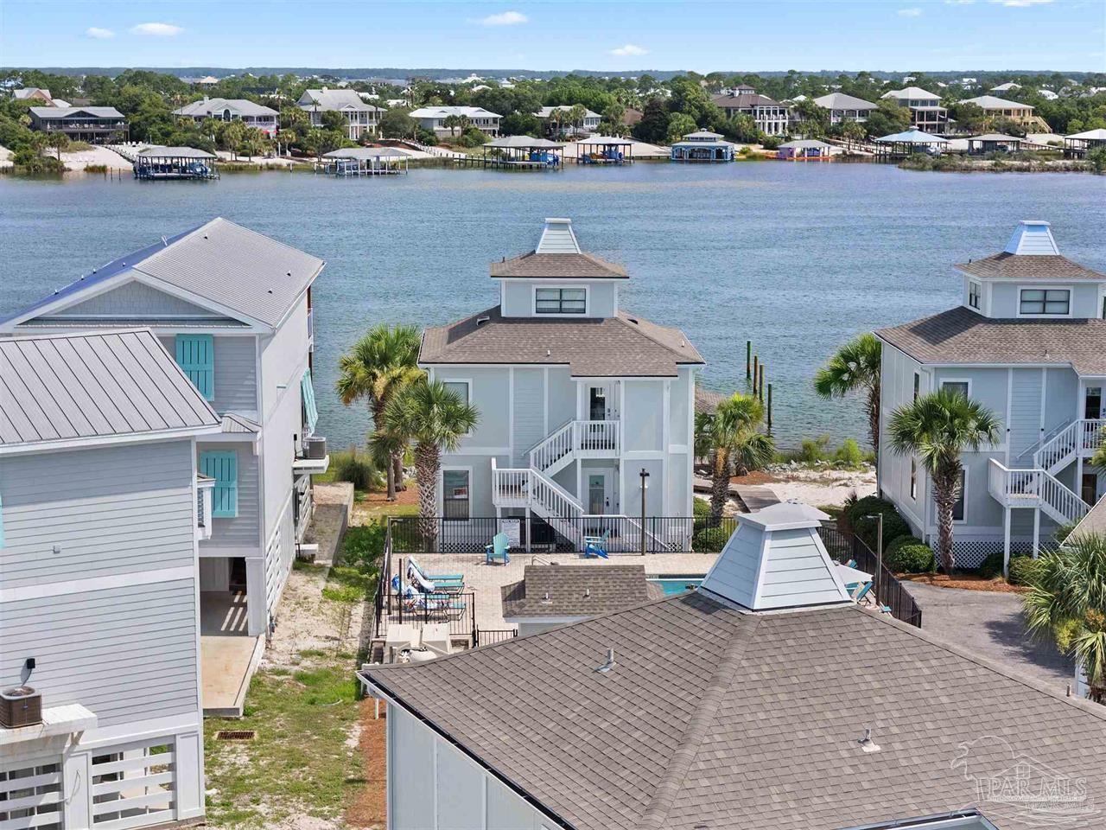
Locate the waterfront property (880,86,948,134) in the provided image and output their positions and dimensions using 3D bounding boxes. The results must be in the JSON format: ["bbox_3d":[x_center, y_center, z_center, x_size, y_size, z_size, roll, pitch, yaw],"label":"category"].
[{"bbox_3d":[86.091,-72.213,531.198,12.000,11.623,13.500,-2,9,-16],"label":"waterfront property"}]

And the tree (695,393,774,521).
[{"bbox_3d":[6.518,1.621,81.699,3.100,4.901,3.100,0,9,0],"label":"tree"}]

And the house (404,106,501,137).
[{"bbox_3d":[-22.257,-67.435,516.678,18.710,7.480,12.130,-3,9,-20],"label":"house"}]

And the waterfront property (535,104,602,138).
[{"bbox_3d":[3.433,-66.861,507.739,15.400,6.859,11.500,-2,9,-10],"label":"waterfront property"}]

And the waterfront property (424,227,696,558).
[{"bbox_3d":[0.156,-1.376,79.113,9.600,11.032,11.000,0,9,-2],"label":"waterfront property"}]

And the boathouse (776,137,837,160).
[{"bbox_3d":[53.688,-56.314,474.710,10.000,4.200,6.500,-3,9,-22],"label":"boathouse"}]

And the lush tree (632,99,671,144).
[{"bbox_3d":[21.716,-64.415,490.916,8.000,9.716,8.000,0,9,0],"label":"lush tree"}]

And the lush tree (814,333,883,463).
[{"bbox_3d":[12.432,-0.245,90.012,3.800,6.190,3.800,0,9,0],"label":"lush tree"}]

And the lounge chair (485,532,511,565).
[{"bbox_3d":[-1.780,4.337,71.999,0.770,0.960,0.860,2,9,16],"label":"lounge chair"}]

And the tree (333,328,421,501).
[{"bbox_3d":[-6.855,-0.239,88.500,3.350,6.500,3.300,0,9,0],"label":"tree"}]

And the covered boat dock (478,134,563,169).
[{"bbox_3d":[-6.026,-50.270,427.311,14.800,6.062,8.500,-1,9,-6],"label":"covered boat dock"}]

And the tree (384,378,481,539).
[{"bbox_3d":[-4.064,1.741,74.331,3.150,5.920,3.150,0,9,0],"label":"tree"}]

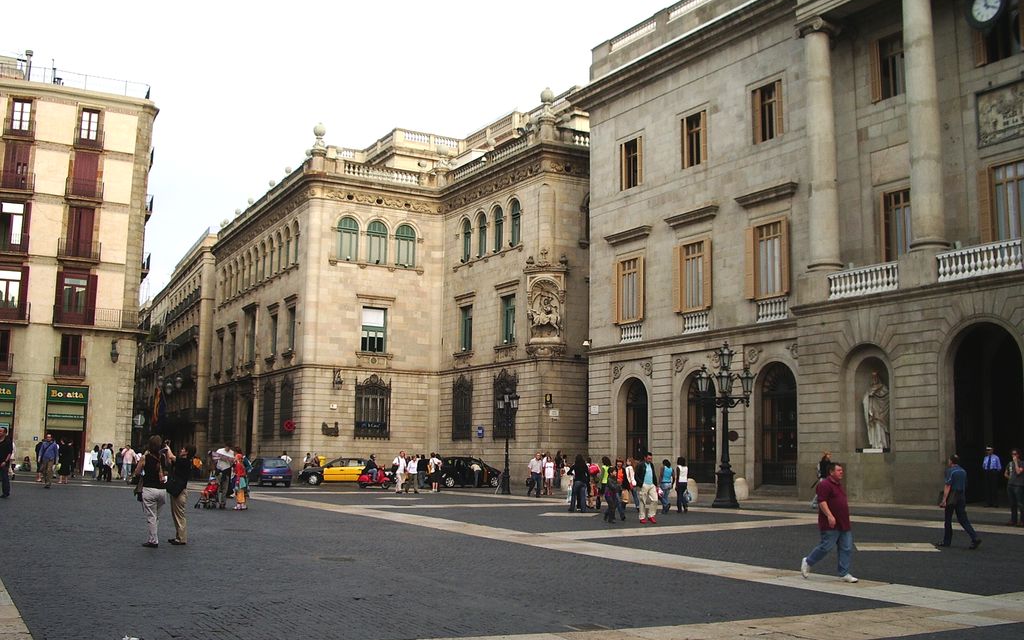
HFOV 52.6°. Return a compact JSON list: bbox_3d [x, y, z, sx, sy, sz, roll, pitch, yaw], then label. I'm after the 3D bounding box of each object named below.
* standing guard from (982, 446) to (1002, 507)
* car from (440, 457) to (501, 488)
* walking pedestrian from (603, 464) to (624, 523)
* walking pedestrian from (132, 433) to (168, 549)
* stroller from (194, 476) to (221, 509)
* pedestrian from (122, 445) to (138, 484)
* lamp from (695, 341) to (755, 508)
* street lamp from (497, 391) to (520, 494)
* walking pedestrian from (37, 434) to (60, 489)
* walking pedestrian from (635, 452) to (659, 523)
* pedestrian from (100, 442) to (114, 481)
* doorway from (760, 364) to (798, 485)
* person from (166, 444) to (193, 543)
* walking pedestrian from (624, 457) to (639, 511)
[{"bbox_3d":[14.293,4.672,30.931,0.540,1.800,0.360,-6,-11,39],"label":"standing guard"},{"bbox_3d":[-2.386,7.899,53.700,4.300,1.560,1.800,5,-9,-28],"label":"car"},{"bbox_3d":[2.600,4.527,26.907,0.500,1.500,0.470,-4,-9,28],"label":"walking pedestrian"},{"bbox_3d":[-5.654,2.661,16.224,0.550,1.710,0.480,5,-9,-26],"label":"walking pedestrian"},{"bbox_3d":[-8.617,4.881,29.300,0.720,0.920,0.470,8,-10,-40],"label":"stroller"},{"bbox_3d":[-17.847,6.722,48.500,0.550,1.700,0.400,-1,-8,10],"label":"pedestrian"},{"bbox_3d":[7.073,3.462,34.300,1.930,5.450,1.930,-1,-9,12],"label":"lamp"},{"bbox_3d":[-0.165,5.043,42.800,0.950,4.300,0.950,0,-8,5],"label":"street lamp"},{"bbox_3d":[-15.475,4.727,34.728,0.600,1.760,0.480,3,-9,-17],"label":"walking pedestrian"},{"bbox_3d":[3.521,4.346,26.829,0.620,1.770,0.500,2,-8,-10],"label":"walking pedestrian"},{"bbox_3d":[-17.775,6.284,45.500,0.380,1.720,0.480,-4,-9,30],"label":"pedestrian"},{"bbox_3d":[10.081,3.881,38.881,0.500,4.620,2.000,6,-10,-32],"label":"doorway"},{"bbox_3d":[-5.307,2.781,16.500,0.480,1.600,0.500,1,-8,2],"label":"person"},{"bbox_3d":[3.593,4.919,31.000,0.450,1.630,0.480,3,-9,-15],"label":"walking pedestrian"}]

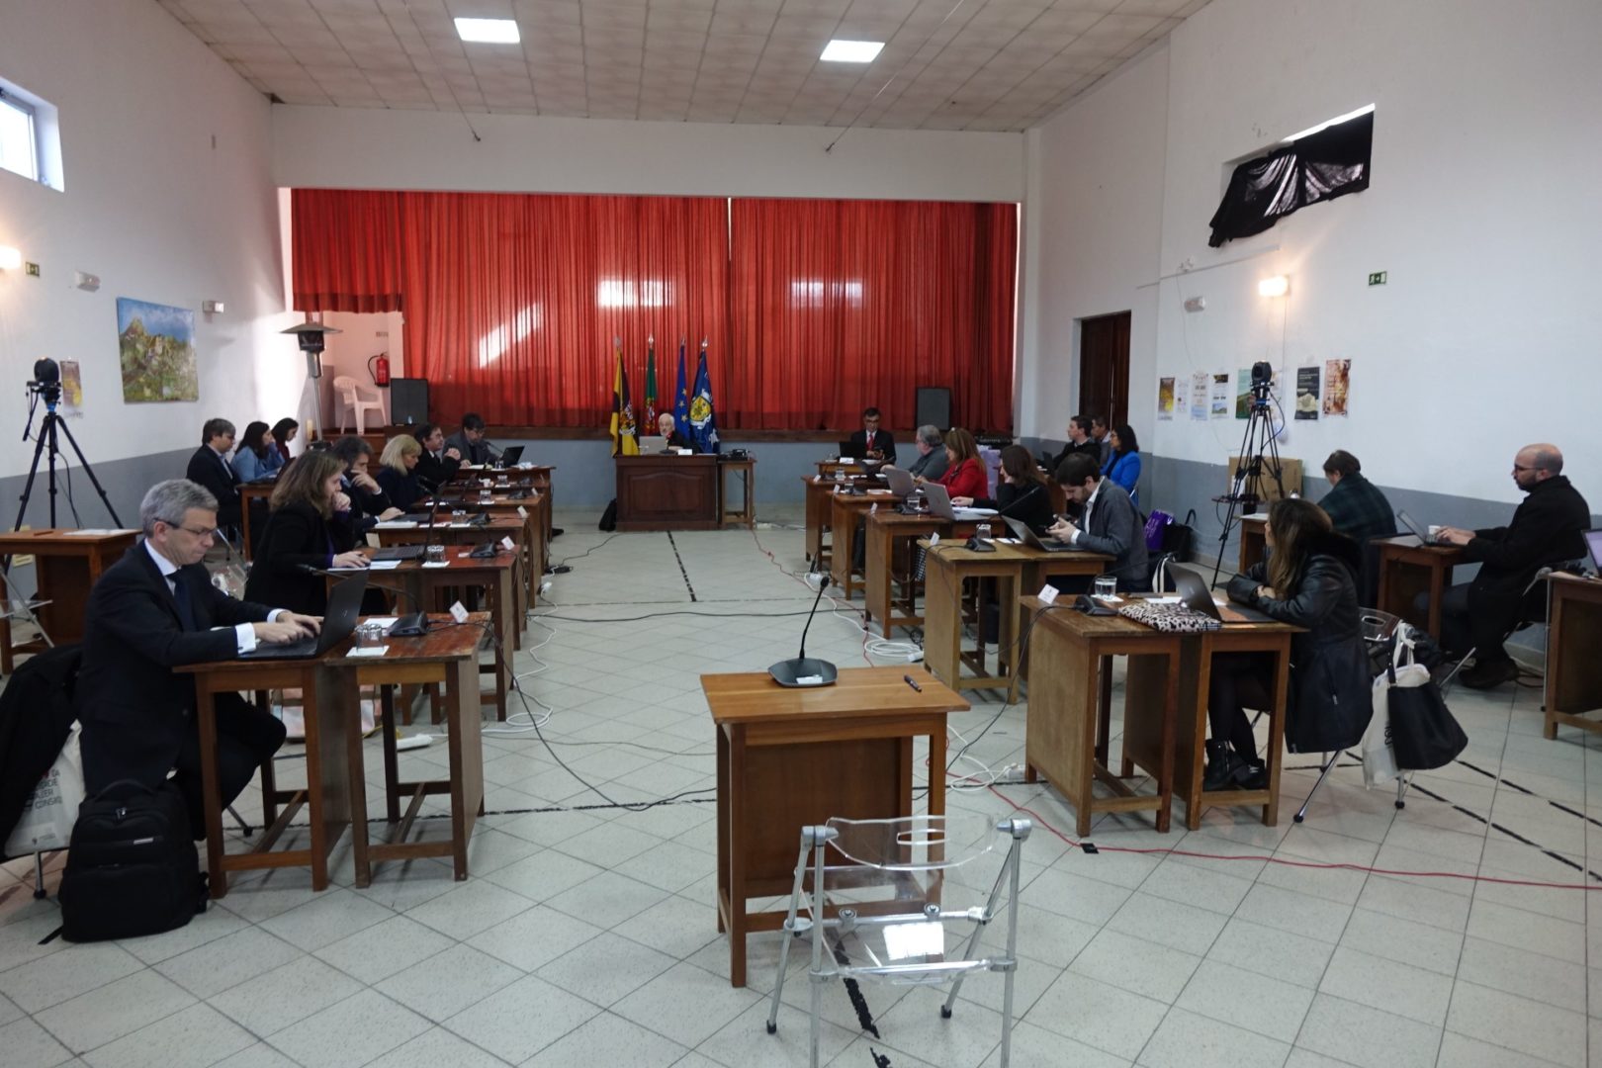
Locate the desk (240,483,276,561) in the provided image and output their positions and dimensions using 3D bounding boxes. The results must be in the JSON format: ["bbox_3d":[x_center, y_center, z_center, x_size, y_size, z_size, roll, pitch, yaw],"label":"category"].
[{"bbox_3d":[-4.578,-0.068,9.344,0.430,0.755,0.690,-1,8,-10],"label":"desk"}]

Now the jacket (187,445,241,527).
[{"bbox_3d":[-4.809,-0.422,8.773,0.450,0.660,0.500,0,8,-7],"label":"jacket"}]

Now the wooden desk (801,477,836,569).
[{"bbox_3d":[0.283,-0.084,9.977,0.440,0.775,0.690,-1,8,-10],"label":"wooden desk"}]

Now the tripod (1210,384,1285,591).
[{"bbox_3d":[3.622,-0.344,8.492,0.600,1.620,0.550,4,9,23],"label":"tripod"}]

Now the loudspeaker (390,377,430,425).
[{"bbox_3d":[-5.228,-1.764,14.322,0.510,0.670,0.420,-2,8,-14],"label":"loudspeaker"}]

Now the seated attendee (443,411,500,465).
[{"bbox_3d":[-3.479,-0.617,11.546,0.750,1.379,0.580,7,10,43],"label":"seated attendee"}]

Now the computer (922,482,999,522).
[{"bbox_3d":[1.008,-0.223,6.954,0.310,0.235,0.345,-2,8,-14],"label":"computer"}]

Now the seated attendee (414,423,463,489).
[{"bbox_3d":[-3.079,-0.303,9.403,0.800,1.325,0.520,2,8,12],"label":"seated attendee"}]

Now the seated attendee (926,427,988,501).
[{"bbox_3d":[1.238,-0.238,9.059,0.780,1.300,0.500,-1,8,-8],"label":"seated attendee"}]

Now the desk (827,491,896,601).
[{"bbox_3d":[0.469,0.080,8.418,0.436,0.772,0.663,-1,8,-9],"label":"desk"}]

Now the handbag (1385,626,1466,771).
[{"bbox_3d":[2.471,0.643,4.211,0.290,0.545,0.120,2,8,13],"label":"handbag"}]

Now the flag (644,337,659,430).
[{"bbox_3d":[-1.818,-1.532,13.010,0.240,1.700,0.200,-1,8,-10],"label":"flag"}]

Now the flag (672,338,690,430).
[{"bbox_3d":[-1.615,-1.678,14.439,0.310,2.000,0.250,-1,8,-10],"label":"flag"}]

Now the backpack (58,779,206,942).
[{"bbox_3d":[-1.971,0.941,3.182,0.330,0.430,0.240,-3,8,-22],"label":"backpack"}]

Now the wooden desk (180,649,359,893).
[{"bbox_3d":[-1.721,0.722,3.610,0.430,0.755,0.680,-1,8,-10],"label":"wooden desk"}]

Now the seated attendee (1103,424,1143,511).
[{"bbox_3d":[2.887,-0.367,10.040,0.750,1.300,0.500,-2,8,-15],"label":"seated attendee"}]

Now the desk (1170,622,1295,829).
[{"bbox_3d":[1.588,0.683,4.246,0.440,0.775,0.690,-1,8,-8],"label":"desk"}]

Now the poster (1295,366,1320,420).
[{"bbox_3d":[4.037,-1.114,8.508,0.012,0.420,0.290,-1,8,-8],"label":"poster"}]

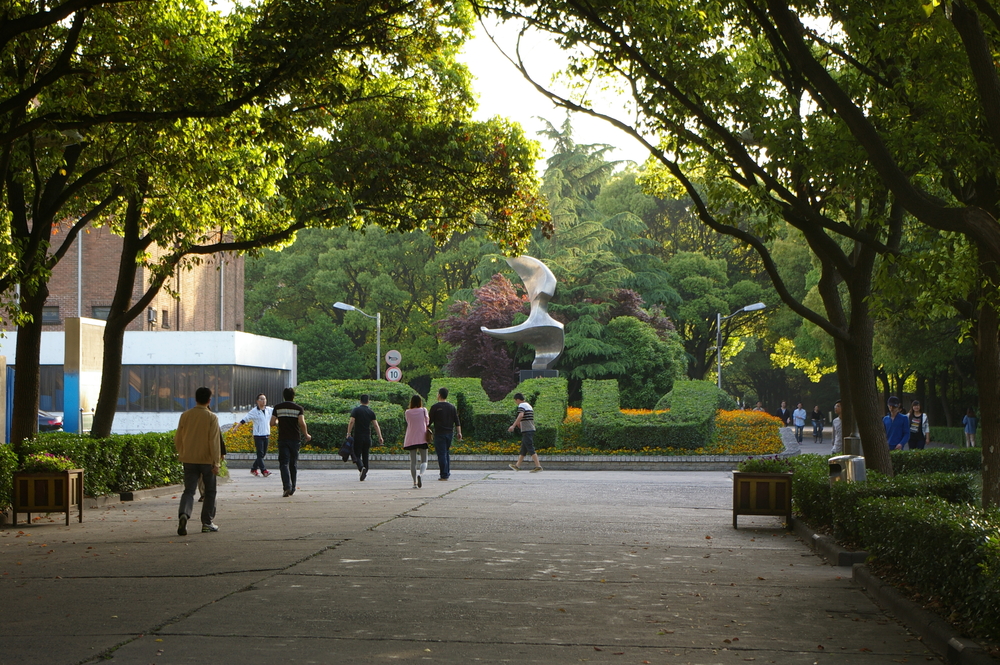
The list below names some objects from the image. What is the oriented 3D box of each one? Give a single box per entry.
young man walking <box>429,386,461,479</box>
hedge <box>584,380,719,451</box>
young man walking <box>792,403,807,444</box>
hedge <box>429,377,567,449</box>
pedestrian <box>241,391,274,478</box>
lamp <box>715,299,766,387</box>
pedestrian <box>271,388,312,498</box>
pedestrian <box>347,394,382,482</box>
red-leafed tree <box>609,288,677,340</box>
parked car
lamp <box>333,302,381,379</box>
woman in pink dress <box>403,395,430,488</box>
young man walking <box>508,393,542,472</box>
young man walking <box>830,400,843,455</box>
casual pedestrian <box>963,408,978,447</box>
[{"bbox_3d":[-1.056,1.989,44.100,0.640,1.790,0.500,0,-2,2],"label":"young man walking"},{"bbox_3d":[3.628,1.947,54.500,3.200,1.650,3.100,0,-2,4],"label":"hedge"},{"bbox_3d":[12.239,3.689,93.000,0.540,1.670,0.450,0,-2,7],"label":"young man walking"},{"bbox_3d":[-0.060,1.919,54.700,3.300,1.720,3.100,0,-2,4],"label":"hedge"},{"bbox_3d":[-5.082,2.155,47.455,0.750,1.740,0.500,1,-2,-25],"label":"pedestrian"},{"bbox_3d":[8.224,1.456,77.500,1.680,4.930,0.300,0,-2,4],"label":"lamp"},{"bbox_3d":[-3.407,1.803,37.060,0.600,1.750,0.500,0,-2,3],"label":"pedestrian"},{"bbox_3d":[-2.703,2.090,45.356,0.640,1.730,0.500,0,-2,1],"label":"pedestrian"},{"bbox_3d":[4.322,0.827,70.000,2.800,4.400,2.800,0,-2,4],"label":"red-leafed tree"},{"bbox_3d":[-17.115,3.206,76.300,4.600,1.450,1.800,0,-2,10],"label":"parked car"},{"bbox_3d":[-4.853,1.456,77.500,1.600,4.930,0.300,0,-2,4],"label":"lamp"},{"bbox_3d":[-1.475,1.943,40.700,0.520,1.660,0.520,0,-2,3],"label":"woman in pink dress"},{"bbox_3d":[0.558,2.237,49.753,0.700,1.730,0.480,0,-2,12],"label":"young man walking"},{"bbox_3d":[6.131,2.022,40.500,0.460,1.650,0.420,-1,-2,30],"label":"young man walking"},{"bbox_3d":[16.746,3.493,80.929,0.500,1.600,0.400,0,-2,-11],"label":"casual pedestrian"}]

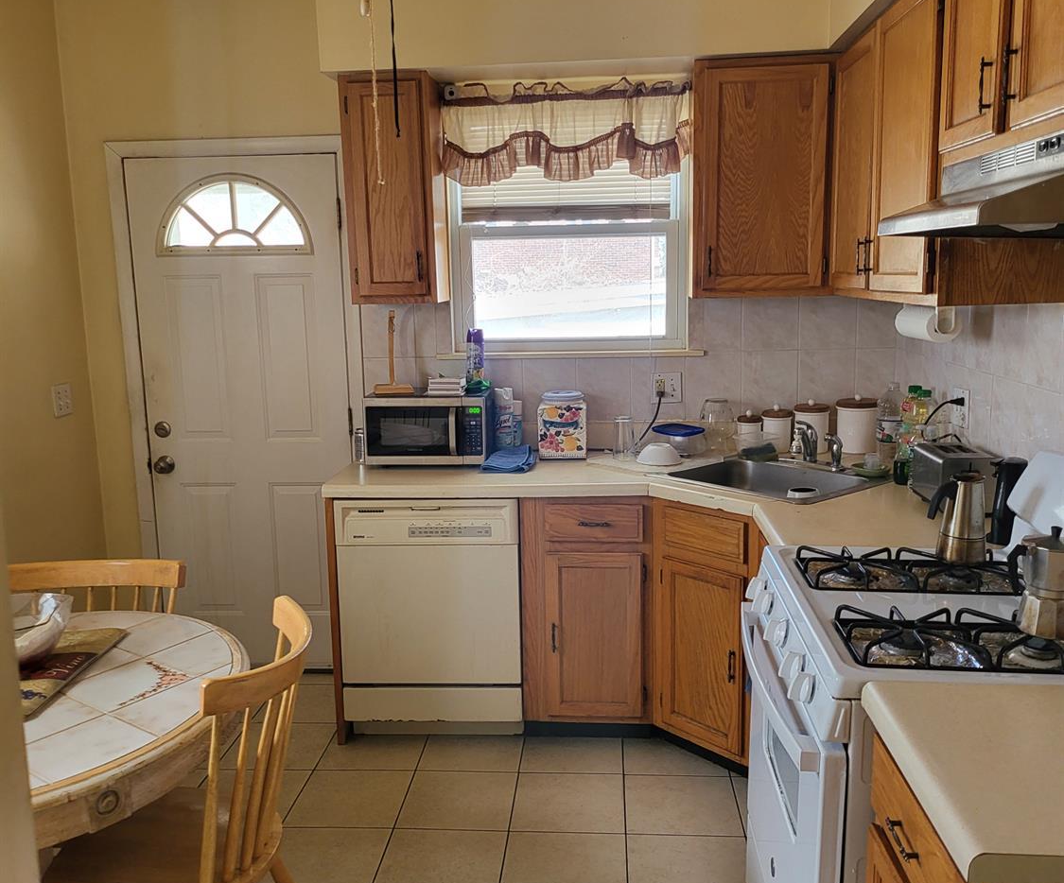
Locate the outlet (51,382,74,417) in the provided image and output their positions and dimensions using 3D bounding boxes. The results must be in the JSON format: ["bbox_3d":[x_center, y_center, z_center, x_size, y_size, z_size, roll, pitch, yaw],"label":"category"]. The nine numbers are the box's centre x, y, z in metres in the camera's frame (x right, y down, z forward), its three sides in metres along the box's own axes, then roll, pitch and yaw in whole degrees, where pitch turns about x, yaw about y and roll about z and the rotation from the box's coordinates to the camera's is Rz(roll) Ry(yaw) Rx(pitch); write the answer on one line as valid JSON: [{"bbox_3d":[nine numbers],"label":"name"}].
[{"bbox_3d":[-1.725,-0.150,3.617,0.010,0.116,0.117,-1,10,4],"label":"outlet"}]

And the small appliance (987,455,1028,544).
[{"bbox_3d":[1.158,0.142,2.403,0.110,0.200,0.095,0,10,4],"label":"small appliance"}]

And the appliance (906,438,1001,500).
[{"bbox_3d":[1.189,0.099,2.780,0.145,0.158,0.275,0,10,4],"label":"appliance"}]

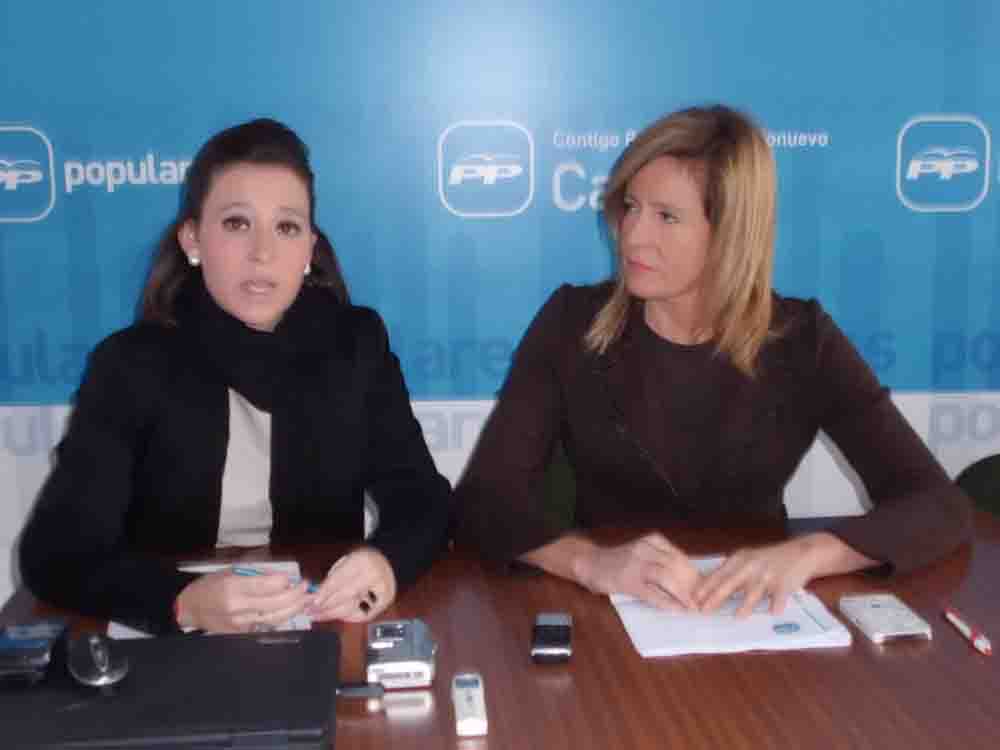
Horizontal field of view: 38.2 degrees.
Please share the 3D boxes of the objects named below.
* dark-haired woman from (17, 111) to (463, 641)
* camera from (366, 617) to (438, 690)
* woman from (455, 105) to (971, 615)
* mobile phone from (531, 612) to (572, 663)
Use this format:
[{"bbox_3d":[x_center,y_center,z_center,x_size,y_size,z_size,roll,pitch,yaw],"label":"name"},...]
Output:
[{"bbox_3d":[-0.303,0.322,1.776,0.510,1.250,0.640,-2,10,-9],"label":"dark-haired woman"},{"bbox_3d":[-0.095,0.264,1.372,0.061,0.026,0.112,-1,10,-6],"label":"camera"},{"bbox_3d":[0.252,0.299,1.843,0.610,1.265,0.660,0,10,3],"label":"woman"},{"bbox_3d":[0.053,0.259,1.426,0.041,0.015,0.102,0,10,3],"label":"mobile phone"}]

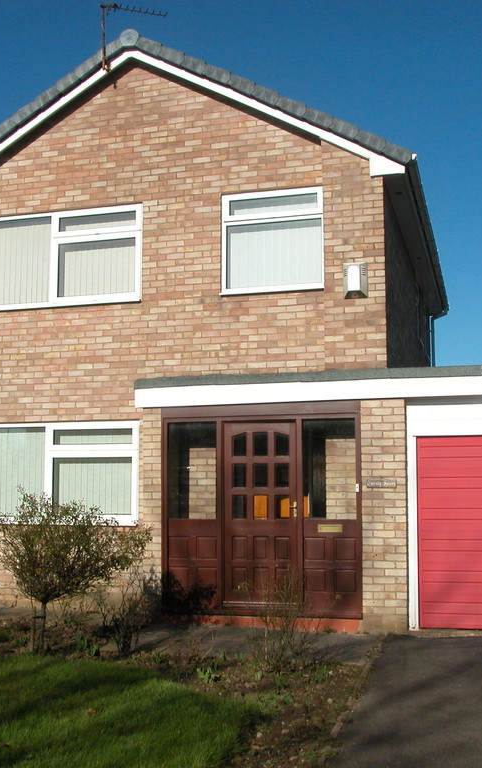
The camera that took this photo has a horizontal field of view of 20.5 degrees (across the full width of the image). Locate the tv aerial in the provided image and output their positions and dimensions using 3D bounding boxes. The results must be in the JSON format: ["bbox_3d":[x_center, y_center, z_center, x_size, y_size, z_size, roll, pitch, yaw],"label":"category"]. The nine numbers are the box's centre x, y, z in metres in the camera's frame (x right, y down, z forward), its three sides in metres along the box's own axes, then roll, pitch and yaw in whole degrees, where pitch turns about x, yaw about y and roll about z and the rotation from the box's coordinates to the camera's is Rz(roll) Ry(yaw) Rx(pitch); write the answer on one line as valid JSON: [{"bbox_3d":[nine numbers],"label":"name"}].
[{"bbox_3d":[-1.295,-4.138,16.059,0.818,0.876,0.300,2,-7,-19],"label":"tv aerial"}]

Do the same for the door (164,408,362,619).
[{"bbox_3d":[0.211,1.319,13.858,2.176,2.191,0.120,-2,-7,20],"label":"door"}]

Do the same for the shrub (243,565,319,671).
[{"bbox_3d":[0.328,1.921,10.885,0.620,0.820,0.600,0,-6,0],"label":"shrub"}]

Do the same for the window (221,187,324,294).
[{"bbox_3d":[0.369,-1.610,15.168,1.215,1.167,0.100,-2,-7,20],"label":"window"}]

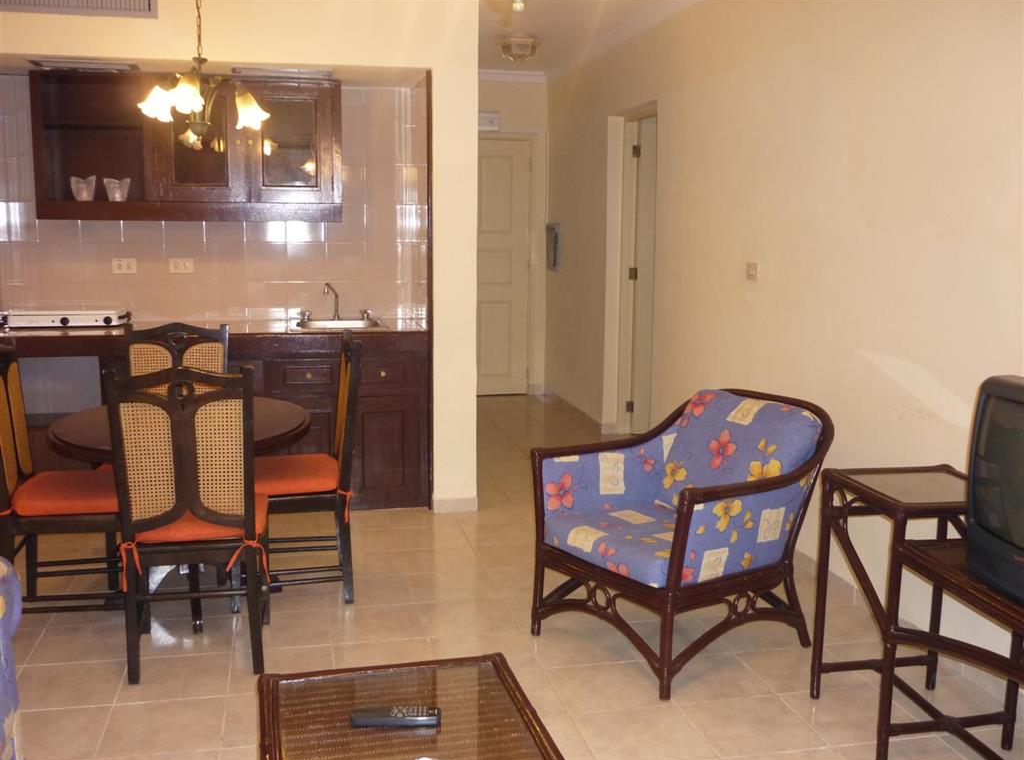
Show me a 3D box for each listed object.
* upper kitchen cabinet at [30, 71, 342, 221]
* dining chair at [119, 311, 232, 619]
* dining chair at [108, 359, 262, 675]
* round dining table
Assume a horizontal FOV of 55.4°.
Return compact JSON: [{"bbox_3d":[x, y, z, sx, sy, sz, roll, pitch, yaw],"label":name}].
[{"bbox_3d":[-1.554,-1.125,4.797,1.400,0.685,0.270,-2,9,-13],"label":"upper kitchen cabinet"},{"bbox_3d":[-1.359,0.286,3.942,0.450,0.980,0.500,-2,9,-13],"label":"dining chair"},{"bbox_3d":[-1.014,0.414,3.127,0.450,0.980,0.490,-2,9,-13],"label":"dining chair"},{"bbox_3d":[-1.184,0.483,3.592,0.910,0.700,0.910,-2,9,-13],"label":"round dining table"}]

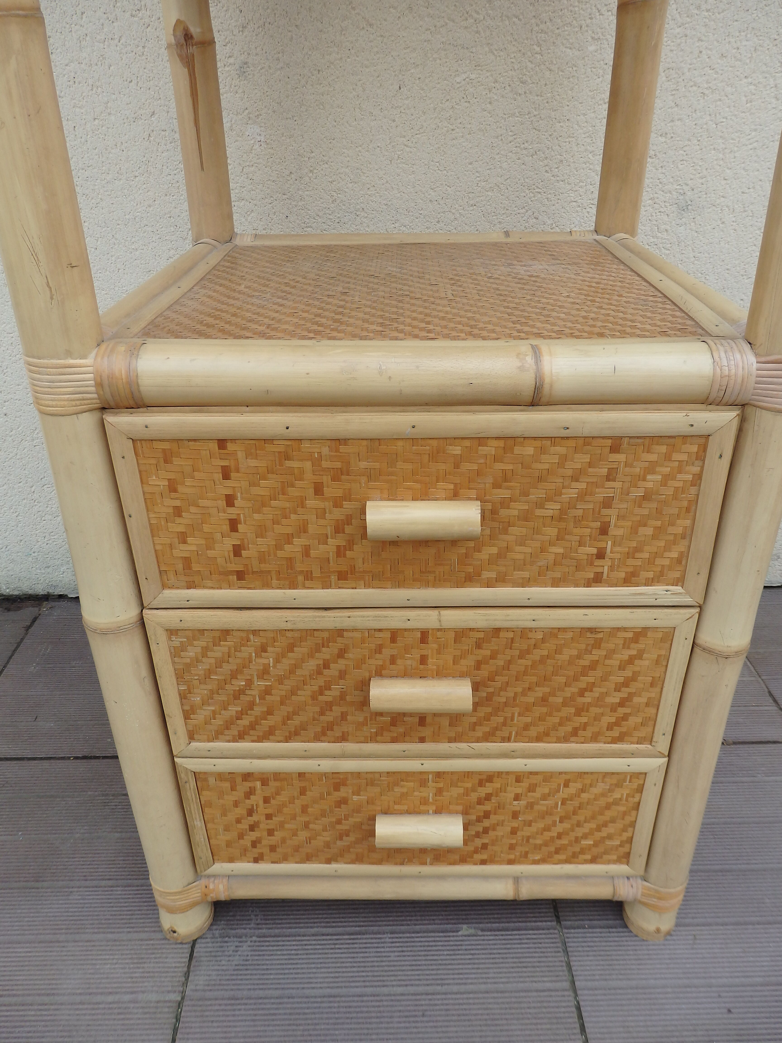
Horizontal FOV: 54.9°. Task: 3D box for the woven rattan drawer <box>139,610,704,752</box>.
[{"bbox_3d":[0.023,0.054,0.664,0.375,0.135,0.307,0,28,2],"label":"woven rattan drawer"}]

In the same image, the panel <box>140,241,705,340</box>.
[{"bbox_3d":[0.021,-0.201,0.634,0.370,0.013,0.364,0,29,1],"label":"panel"}]

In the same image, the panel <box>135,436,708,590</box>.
[{"bbox_3d":[0.019,-0.004,0.487,0.351,0.110,0.016,0,29,1],"label":"panel"}]

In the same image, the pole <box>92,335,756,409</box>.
[{"bbox_3d":[0.017,-0.089,0.440,0.372,0.042,0.042,0,29,1],"label":"pole"}]

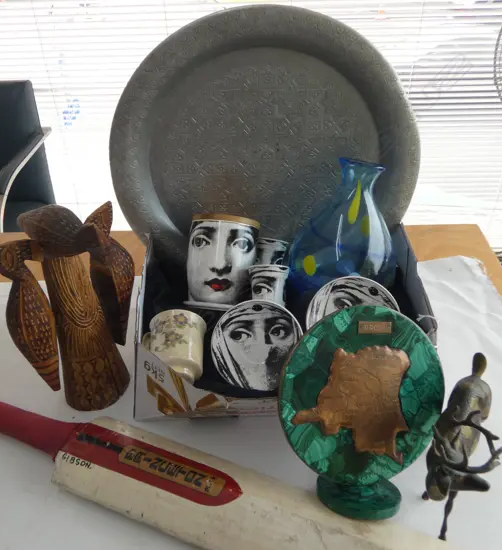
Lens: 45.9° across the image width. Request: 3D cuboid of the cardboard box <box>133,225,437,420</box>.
[{"bbox_3d":[0.036,0.057,0.806,0.355,0.140,0.205,-2,39,-2],"label":"cardboard box"}]

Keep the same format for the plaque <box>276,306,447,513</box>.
[{"bbox_3d":[0.126,0.146,0.657,0.197,0.222,0.085,3,5,-14],"label":"plaque"}]

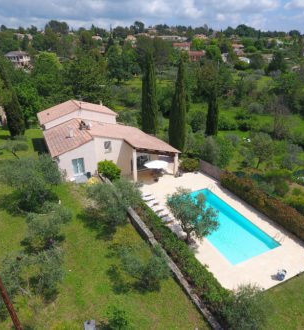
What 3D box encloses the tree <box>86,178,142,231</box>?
[{"bbox_3d":[-3.340,3.645,21.394,4.600,4.300,4.600,-1,26,0],"label":"tree"}]

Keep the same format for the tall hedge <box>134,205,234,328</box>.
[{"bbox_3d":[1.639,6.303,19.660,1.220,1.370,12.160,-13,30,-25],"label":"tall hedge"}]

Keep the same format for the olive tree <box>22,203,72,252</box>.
[{"bbox_3d":[-8.223,5.117,20.358,3.650,3.950,3.650,0,27,0],"label":"olive tree"}]

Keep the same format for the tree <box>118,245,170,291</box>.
[{"bbox_3d":[-0.501,7.204,17.542,3.440,2.840,3.440,0,27,0],"label":"tree"}]

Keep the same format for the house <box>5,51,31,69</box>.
[{"bbox_3d":[-62.435,-48.602,118.000,9.500,7.200,10.000,-1,26,0],"label":"house"}]

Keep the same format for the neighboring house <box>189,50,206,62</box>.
[{"bbox_3d":[25.417,-60.442,142.000,9.600,5.600,8.000,-1,26,0],"label":"neighboring house"}]

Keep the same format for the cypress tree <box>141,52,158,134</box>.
[{"bbox_3d":[-0.321,-9.631,39.205,2.630,13.980,2.630,0,27,0],"label":"cypress tree"}]

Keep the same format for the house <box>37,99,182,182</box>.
[{"bbox_3d":[-7.099,-4.212,35.995,14.780,7.240,18.580,-13,28,-23],"label":"house"}]

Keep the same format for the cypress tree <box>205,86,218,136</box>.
[{"bbox_3d":[10.445,-9.039,43.695,2.130,8.910,2.130,0,27,0],"label":"cypress tree"}]

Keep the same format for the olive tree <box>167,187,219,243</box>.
[{"bbox_3d":[3.095,4.162,20.079,3.950,4.760,3.950,0,27,0],"label":"olive tree"}]

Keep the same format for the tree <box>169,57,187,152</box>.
[{"bbox_3d":[4.063,-8.389,38.541,2.800,14.460,2.800,-1,26,0],"label":"tree"}]

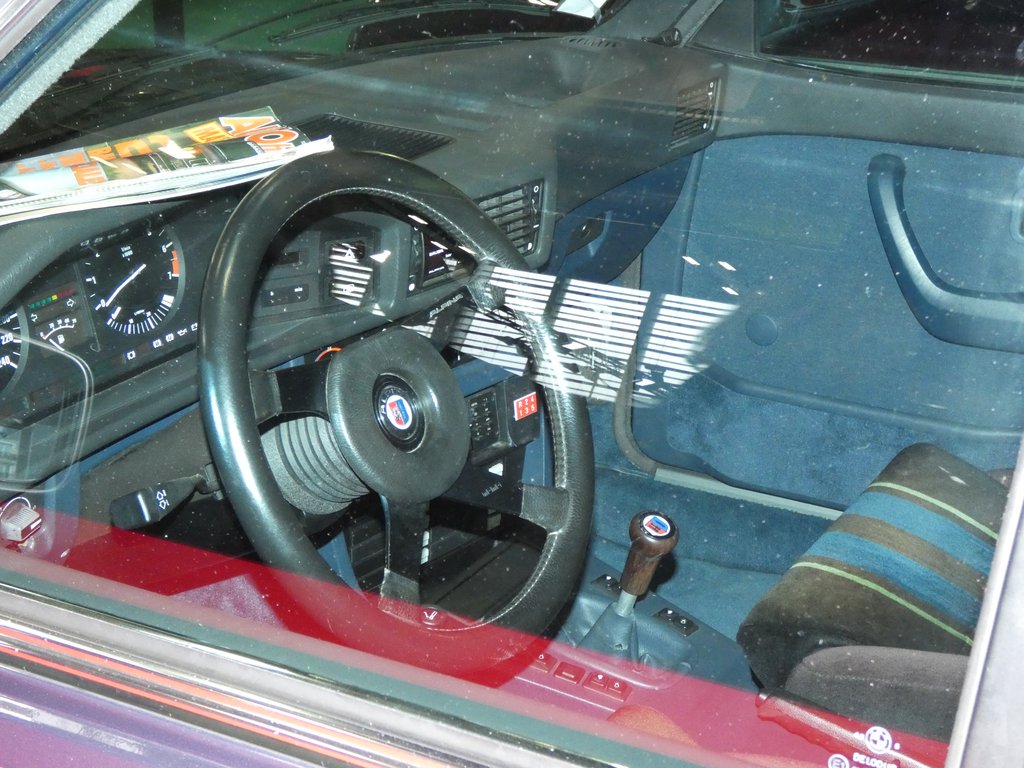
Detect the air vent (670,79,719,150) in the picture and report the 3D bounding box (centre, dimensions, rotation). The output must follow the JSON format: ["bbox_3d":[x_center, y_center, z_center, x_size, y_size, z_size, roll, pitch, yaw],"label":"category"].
[{"bbox_3d":[0.211,-0.320,2.188,0.025,0.067,0.092,22,29,30],"label":"air vent"}]

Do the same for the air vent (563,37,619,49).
[{"bbox_3d":[0.098,-0.421,2.300,0.068,0.013,0.028,14,25,28],"label":"air vent"}]

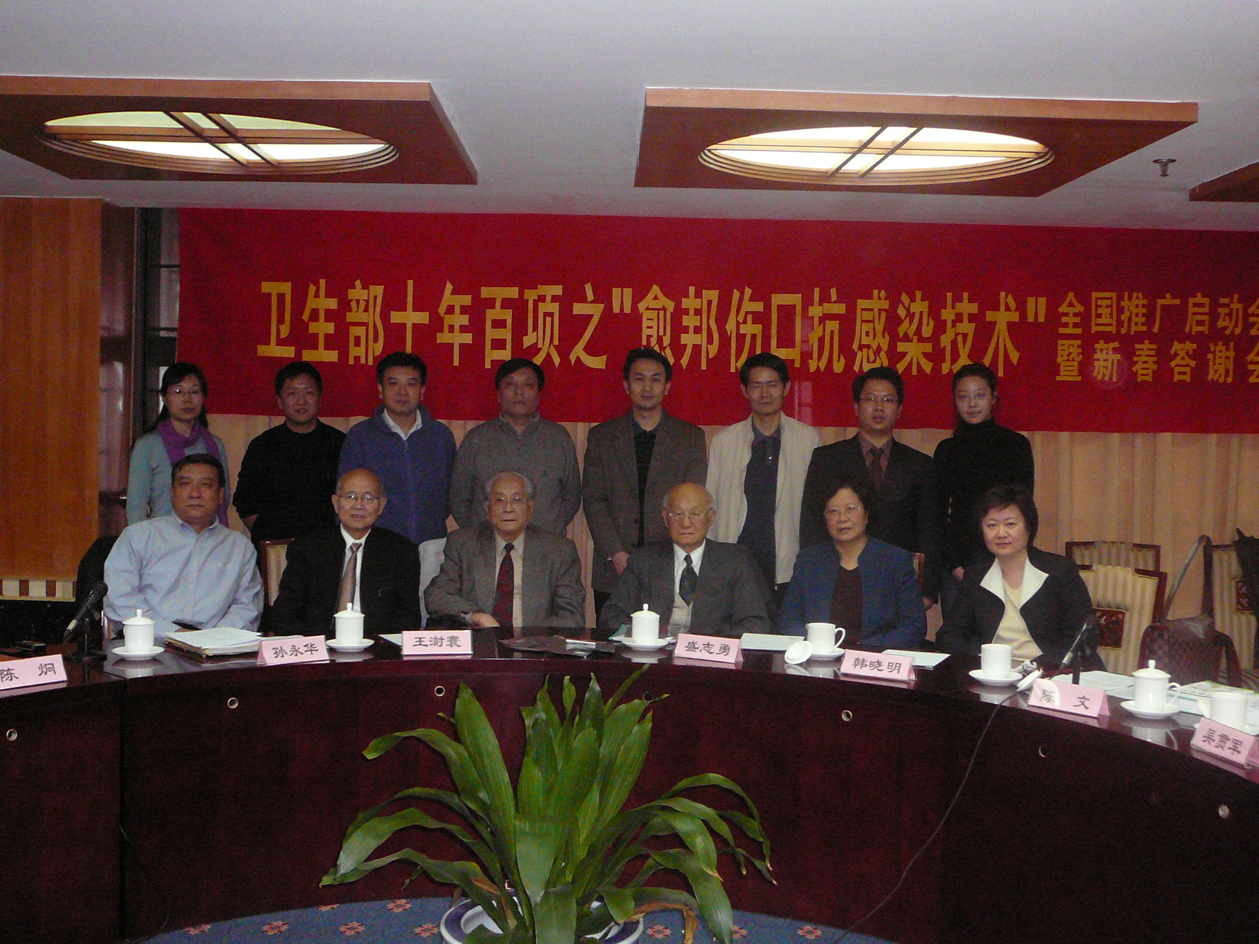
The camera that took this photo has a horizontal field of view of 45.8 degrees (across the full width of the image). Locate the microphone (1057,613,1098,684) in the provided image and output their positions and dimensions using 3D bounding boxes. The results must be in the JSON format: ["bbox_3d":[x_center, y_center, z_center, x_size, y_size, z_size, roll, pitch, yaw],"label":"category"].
[{"bbox_3d":[1.275,0.511,4.243,0.170,0.225,0.100,-1,4,-41],"label":"microphone"}]

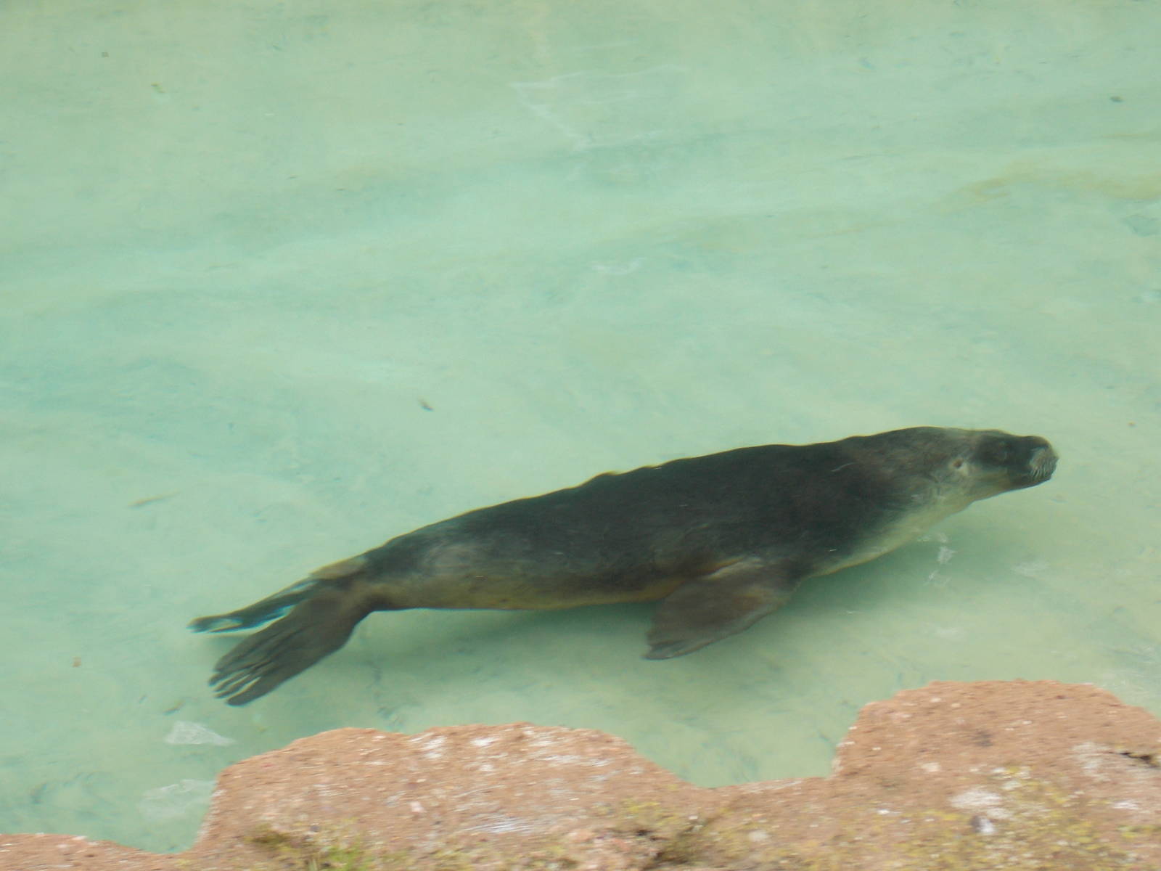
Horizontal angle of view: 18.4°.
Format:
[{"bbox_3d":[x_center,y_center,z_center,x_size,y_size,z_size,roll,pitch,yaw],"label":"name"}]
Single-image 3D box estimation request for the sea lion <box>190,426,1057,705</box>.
[{"bbox_3d":[0.108,0.290,8.600,2.140,0.430,0.640,-12,29,-12],"label":"sea lion"}]

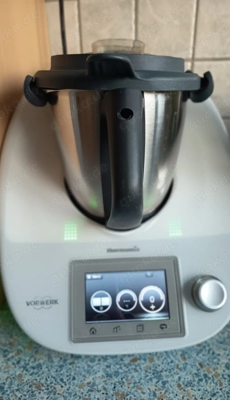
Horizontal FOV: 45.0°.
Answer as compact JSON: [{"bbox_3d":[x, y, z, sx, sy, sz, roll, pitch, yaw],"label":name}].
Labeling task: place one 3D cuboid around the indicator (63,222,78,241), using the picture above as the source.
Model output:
[{"bbox_3d":[-0.056,0.040,0.352,0.015,0.004,0.023,-2,57,2],"label":"indicator"}]

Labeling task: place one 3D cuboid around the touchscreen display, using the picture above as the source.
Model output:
[{"bbox_3d":[0.014,0.113,0.324,0.095,0.056,0.006,-2,-17,2],"label":"touchscreen display"}]

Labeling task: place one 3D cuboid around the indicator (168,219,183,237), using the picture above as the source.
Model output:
[{"bbox_3d":[0.076,0.035,0.350,0.015,0.004,0.023,-2,57,2],"label":"indicator"}]

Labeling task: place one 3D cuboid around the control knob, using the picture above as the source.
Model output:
[{"bbox_3d":[0.108,0.106,0.311,0.040,0.040,0.018,-2,-17,2],"label":"control knob"}]

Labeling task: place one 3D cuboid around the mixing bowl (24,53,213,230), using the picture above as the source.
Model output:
[{"bbox_3d":[0.008,-0.076,0.373,0.232,0.207,0.216,-2,25,2],"label":"mixing bowl"}]

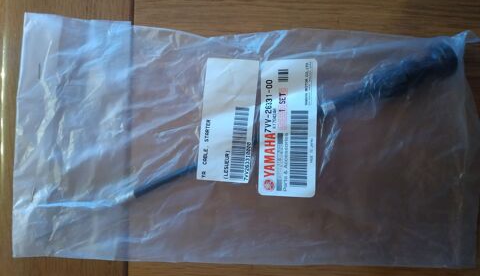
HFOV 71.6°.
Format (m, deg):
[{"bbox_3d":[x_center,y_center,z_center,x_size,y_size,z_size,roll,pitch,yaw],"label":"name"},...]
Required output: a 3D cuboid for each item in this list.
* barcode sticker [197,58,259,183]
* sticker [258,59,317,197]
[{"bbox_3d":[-0.007,-0.011,0.208,0.032,0.003,0.077,4,87,1],"label":"barcode sticker"},{"bbox_3d":[0.030,-0.007,0.207,0.035,0.003,0.085,1,87,1],"label":"sticker"}]

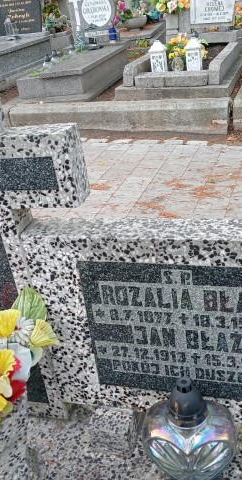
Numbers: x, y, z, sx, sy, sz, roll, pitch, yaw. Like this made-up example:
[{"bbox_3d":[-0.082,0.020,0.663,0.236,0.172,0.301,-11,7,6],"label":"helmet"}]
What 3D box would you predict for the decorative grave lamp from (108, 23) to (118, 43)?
[{"bbox_3d":[-0.104,-2.892,7.200,0.120,0.260,0.120,-6,27,3],"label":"decorative grave lamp"}]

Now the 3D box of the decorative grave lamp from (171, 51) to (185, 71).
[{"bbox_3d":[0.559,-1.764,5.077,0.120,0.200,0.120,2,27,18],"label":"decorative grave lamp"}]

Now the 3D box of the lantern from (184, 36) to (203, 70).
[{"bbox_3d":[0.716,-1.820,5.050,0.142,0.325,0.142,2,27,18],"label":"lantern"}]

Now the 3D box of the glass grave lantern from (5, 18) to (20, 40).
[{"bbox_3d":[-1.575,-3.071,7.500,0.200,0.330,0.200,2,29,18],"label":"glass grave lantern"}]

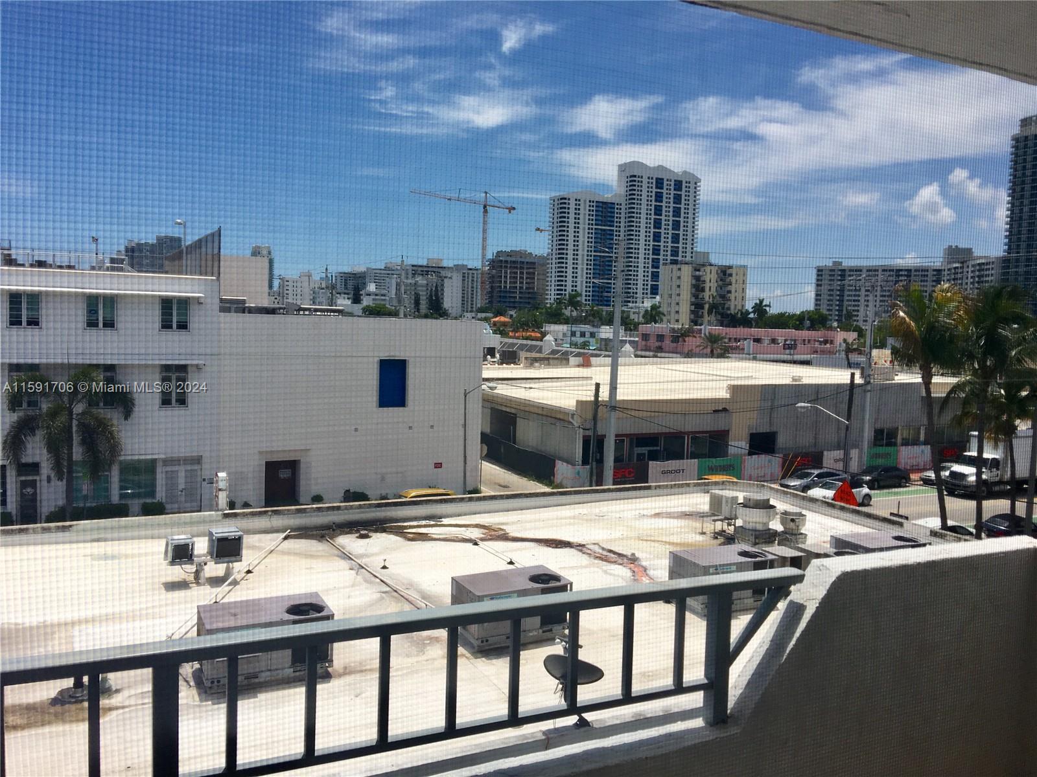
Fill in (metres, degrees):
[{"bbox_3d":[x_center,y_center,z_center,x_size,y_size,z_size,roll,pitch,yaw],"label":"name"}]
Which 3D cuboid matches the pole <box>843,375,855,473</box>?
[{"bbox_3d":[23.677,2.711,62.286,0.320,7.823,0.320,0,5,-26],"label":"pole"}]

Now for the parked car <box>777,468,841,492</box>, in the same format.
[{"bbox_3d":[19.877,6.116,58.281,4.500,1.440,1.800,0,5,-26],"label":"parked car"}]

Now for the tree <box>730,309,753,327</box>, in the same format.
[{"bbox_3d":[60.016,-13.982,235.621,6.000,15.268,6.000,0,5,-26],"label":"tree"}]

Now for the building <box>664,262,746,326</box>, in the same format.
[{"bbox_3d":[61.435,-25.790,290.669,25.178,29.928,13.291,0,5,-26],"label":"building"}]

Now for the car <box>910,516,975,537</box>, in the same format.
[{"bbox_3d":[21.105,7.400,43.064,4.600,1.440,1.800,0,5,-26],"label":"car"}]

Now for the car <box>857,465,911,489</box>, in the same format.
[{"bbox_3d":[25.309,6.101,60.672,4.550,1.440,1.800,0,5,-26],"label":"car"}]

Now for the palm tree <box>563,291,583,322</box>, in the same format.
[{"bbox_3d":[14.178,-16.569,230.740,5.500,18.196,5.500,0,5,-26],"label":"palm tree"}]

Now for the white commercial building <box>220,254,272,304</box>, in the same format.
[{"bbox_3d":[-51.411,-12.236,145.451,15.286,19.121,18.000,0,5,-26],"label":"white commercial building"}]

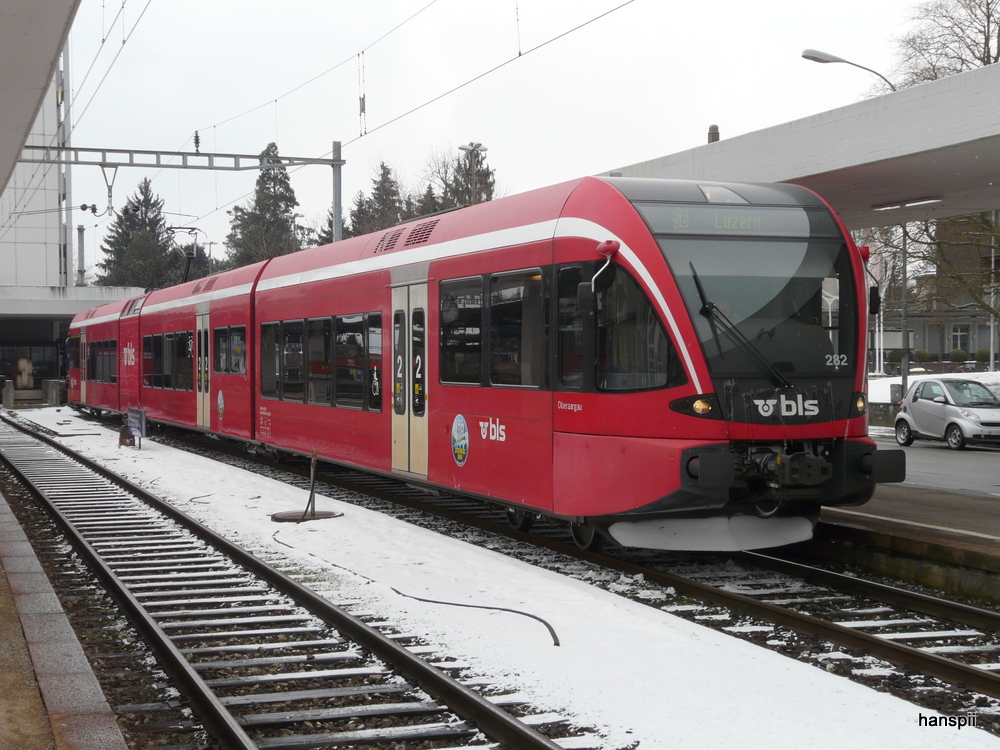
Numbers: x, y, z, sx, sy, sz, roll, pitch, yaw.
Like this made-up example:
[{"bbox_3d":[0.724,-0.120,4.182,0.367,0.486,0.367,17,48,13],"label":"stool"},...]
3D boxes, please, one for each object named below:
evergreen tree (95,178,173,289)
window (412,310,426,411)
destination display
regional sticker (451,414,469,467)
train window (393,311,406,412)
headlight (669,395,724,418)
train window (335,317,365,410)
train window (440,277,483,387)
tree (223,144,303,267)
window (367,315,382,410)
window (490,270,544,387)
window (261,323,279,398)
[{"bbox_3d":[-26.661,-6.881,118.084,5.835,14.905,5.835,0,1,0],"label":"evergreen tree"},{"bbox_3d":[-0.941,-0.155,19.662,0.080,1.306,0.523,0,1,-20],"label":"window"},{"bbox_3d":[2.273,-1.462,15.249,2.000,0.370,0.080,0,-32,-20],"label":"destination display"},{"bbox_3d":[-0.441,0.743,18.234,0.015,0.589,0.613,0,1,-20],"label":"regional sticker"},{"bbox_3d":[-1.221,-0.154,20.416,0.080,1.305,0.525,0,1,-20],"label":"train window"},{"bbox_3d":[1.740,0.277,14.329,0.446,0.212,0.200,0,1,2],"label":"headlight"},{"bbox_3d":[-2.078,-0.177,22.720,0.080,1.310,1.584,0,1,-20],"label":"train window"},{"bbox_3d":[-0.405,-0.492,18.216,0.080,1.198,1.483,0,1,-20],"label":"train window"},{"bbox_3d":[-16.081,-7.574,110.093,5.576,16.471,5.576,0,1,0],"label":"tree"},{"bbox_3d":[-1.624,-0.165,21.499,0.080,1.308,0.722,0,1,-20],"label":"window"},{"bbox_3d":[0.197,-0.471,16.596,0.080,1.189,1.531,0,1,-20],"label":"window"},{"bbox_3d":[-3.893,-0.239,27.600,0.080,1.296,1.467,0,1,-20],"label":"window"}]

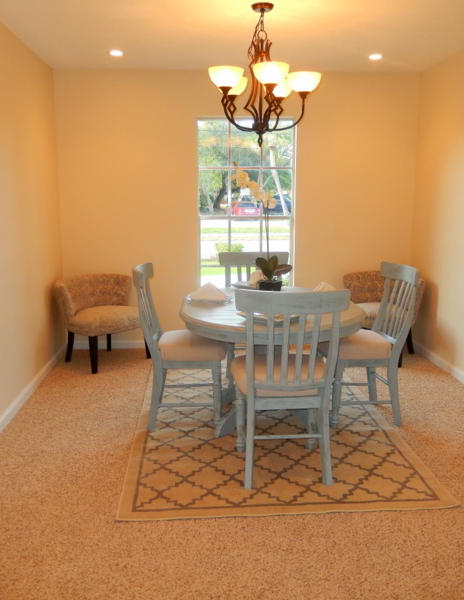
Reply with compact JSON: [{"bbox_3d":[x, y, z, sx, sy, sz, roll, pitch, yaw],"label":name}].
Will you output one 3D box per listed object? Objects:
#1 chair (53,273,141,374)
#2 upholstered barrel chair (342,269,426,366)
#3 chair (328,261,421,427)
[{"bbox_3d":[-1.101,0.169,4.917,0.616,0.714,0.714,9,14,40],"label":"chair"},{"bbox_3d":[1.317,0.140,5.059,0.714,0.714,0.616,7,13,34],"label":"upholstered barrel chair"},{"bbox_3d":[0.823,0.262,3.678,0.518,0.969,0.518,-1,10,-4],"label":"chair"}]

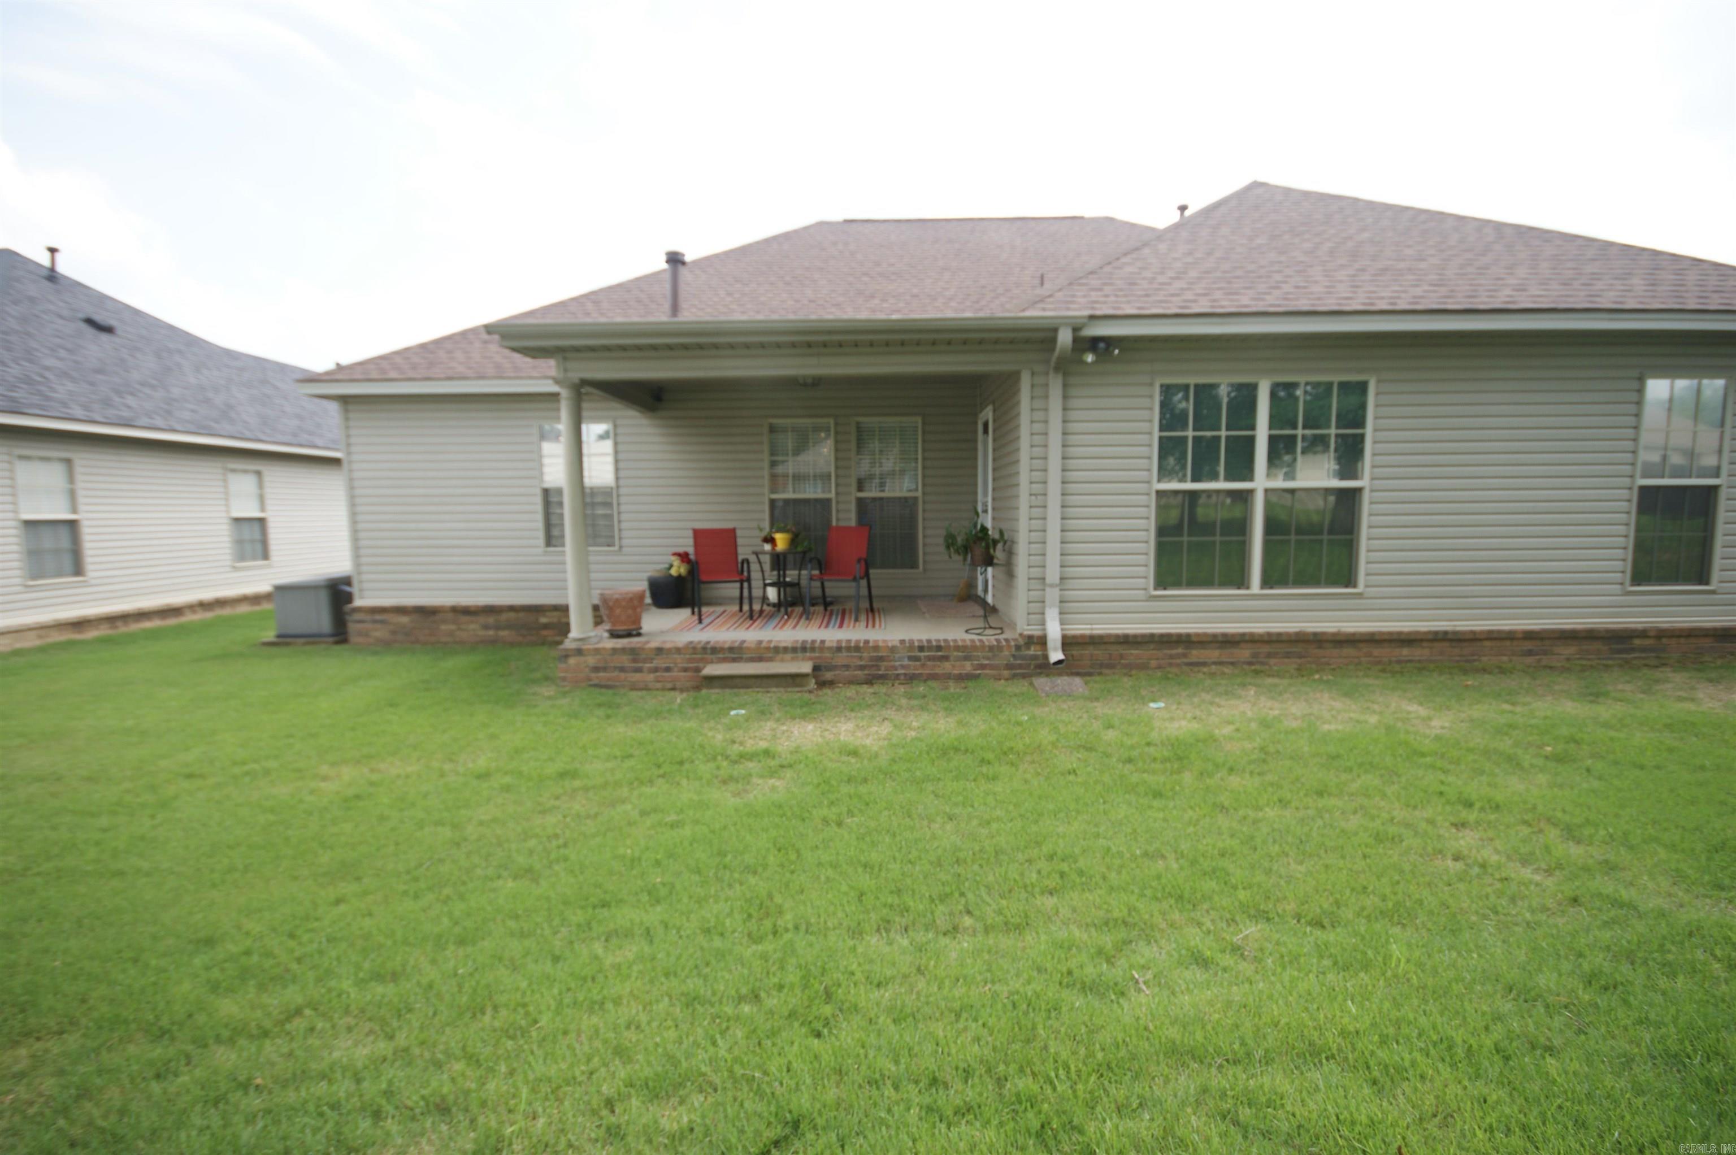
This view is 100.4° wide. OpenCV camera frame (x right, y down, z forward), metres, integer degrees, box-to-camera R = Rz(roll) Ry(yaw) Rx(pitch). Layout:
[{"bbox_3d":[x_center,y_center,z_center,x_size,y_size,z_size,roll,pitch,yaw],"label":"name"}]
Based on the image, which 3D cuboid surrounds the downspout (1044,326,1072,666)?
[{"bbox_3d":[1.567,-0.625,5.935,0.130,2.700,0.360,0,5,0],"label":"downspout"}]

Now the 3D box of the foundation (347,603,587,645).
[{"bbox_3d":[-4.684,0.562,8.733,3.130,0.460,0.200,0,5,0],"label":"foundation"}]

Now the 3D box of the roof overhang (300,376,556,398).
[{"bbox_3d":[-4.925,-2.181,8.357,3.100,0.195,0.330,0,5,0],"label":"roof overhang"}]

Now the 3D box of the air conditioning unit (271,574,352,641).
[{"bbox_3d":[-6.969,0.412,9.357,0.760,0.670,0.800,0,5,0],"label":"air conditioning unit"}]

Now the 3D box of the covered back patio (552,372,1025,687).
[{"bbox_3d":[-0.648,-0.542,7.287,3.990,2.660,2.710,0,5,0],"label":"covered back patio"}]

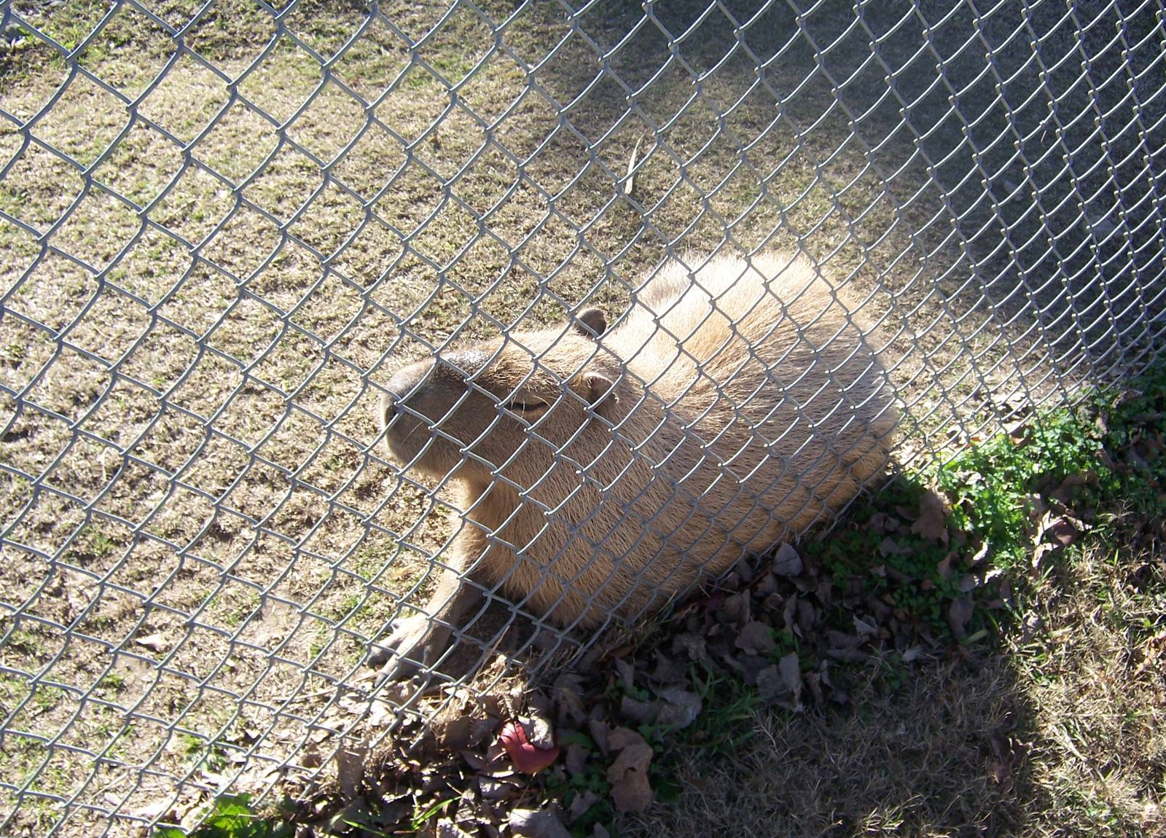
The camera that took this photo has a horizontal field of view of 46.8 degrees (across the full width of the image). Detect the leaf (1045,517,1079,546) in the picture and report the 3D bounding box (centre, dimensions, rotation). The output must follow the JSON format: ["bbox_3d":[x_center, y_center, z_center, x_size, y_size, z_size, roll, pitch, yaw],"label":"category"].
[{"bbox_3d":[0.650,0.154,1.827,0.035,0.025,0.041,1,38,-7],"label":"leaf"}]

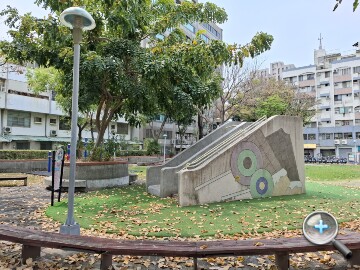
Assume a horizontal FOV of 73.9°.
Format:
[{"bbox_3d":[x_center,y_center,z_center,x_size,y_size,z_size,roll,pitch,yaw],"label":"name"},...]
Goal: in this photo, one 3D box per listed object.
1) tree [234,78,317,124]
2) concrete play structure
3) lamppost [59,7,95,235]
[{"bbox_3d":[9.582,-1.171,24.147,8.200,8.800,7.800,0,-4,0],"label":"tree"},{"bbox_3d":[1.844,0.738,9.020,5.530,2.810,2.450,2,-5,-29],"label":"concrete play structure"},{"bbox_3d":[-1.916,-0.307,4.356,0.620,4.220,0.620,0,-4,0],"label":"lamppost"}]

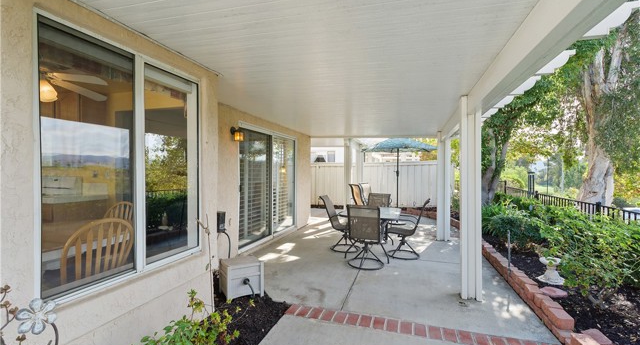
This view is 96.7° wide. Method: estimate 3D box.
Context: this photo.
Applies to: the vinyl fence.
[{"bbox_3d":[1.950,0.473,10.450,5.000,1.680,0.100,0,0,15],"label":"vinyl fence"}]

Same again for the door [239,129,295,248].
[{"bbox_3d":[-0.955,0.240,5.620,0.120,2.070,2.280,0,0,18],"label":"door"}]

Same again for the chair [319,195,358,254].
[{"bbox_3d":[0.393,0.905,5.080,0.690,0.910,0.570,0,0,18],"label":"chair"}]

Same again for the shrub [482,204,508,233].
[{"bbox_3d":[3.620,0.944,5.950,0.660,0.610,0.680,0,0,18],"label":"shrub"}]

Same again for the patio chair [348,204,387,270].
[{"bbox_3d":[0.690,0.905,4.160,0.570,0.910,0.690,0,0,14],"label":"patio chair"}]

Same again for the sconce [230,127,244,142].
[{"bbox_3d":[-1.265,-0.580,4.350,0.200,0.215,0.130,0,0,18],"label":"sconce"}]

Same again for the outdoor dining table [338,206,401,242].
[{"bbox_3d":[0.910,1.018,4.900,0.950,0.710,1.380,0,0,18],"label":"outdoor dining table"}]

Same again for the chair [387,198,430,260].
[{"bbox_3d":[1.452,0.905,4.667,0.690,0.910,0.570,0,0,19],"label":"chair"}]

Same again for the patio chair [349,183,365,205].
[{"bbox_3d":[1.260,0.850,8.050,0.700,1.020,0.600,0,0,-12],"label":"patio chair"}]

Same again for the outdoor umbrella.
[{"bbox_3d":[2.570,0.110,9.200,2.500,2.500,2.500,0,0,18],"label":"outdoor umbrella"}]

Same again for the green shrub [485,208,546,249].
[{"bbox_3d":[3.380,0.962,5.030,0.840,0.650,0.860,0,0,18],"label":"green shrub"}]

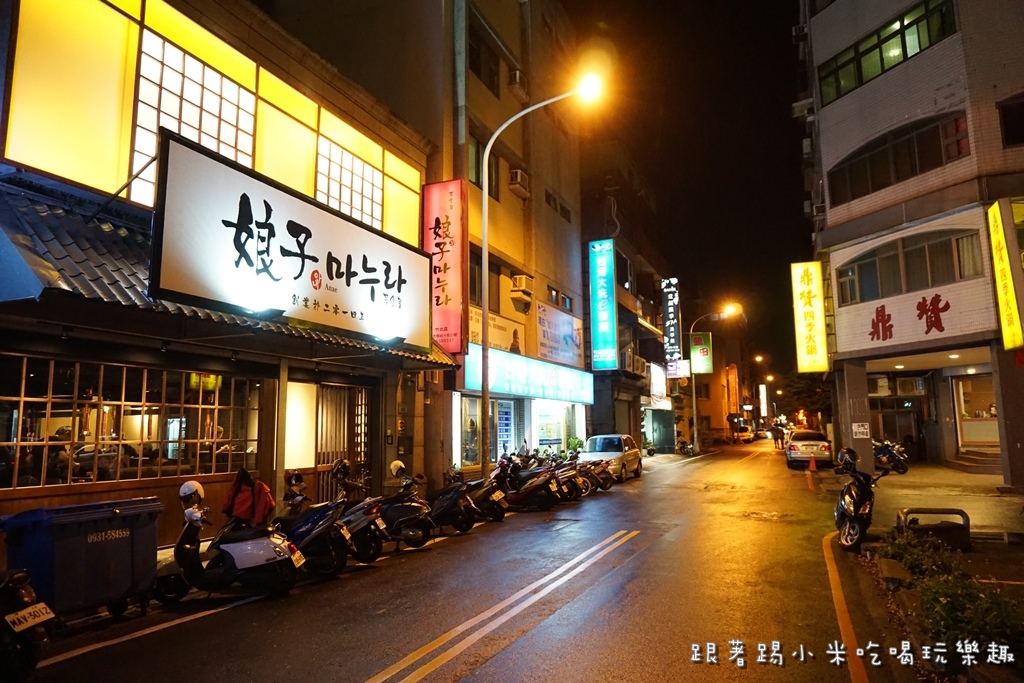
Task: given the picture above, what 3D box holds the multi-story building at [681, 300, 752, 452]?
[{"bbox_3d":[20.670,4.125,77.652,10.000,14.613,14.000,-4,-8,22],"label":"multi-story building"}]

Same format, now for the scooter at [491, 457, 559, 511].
[{"bbox_3d":[0.148,2.970,14.330,1.820,1.130,0.700,-4,-8,22],"label":"scooter"}]

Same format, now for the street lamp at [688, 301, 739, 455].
[{"bbox_3d":[13.201,2.327,44.141,3.199,9.748,0.350,-4,-8,22],"label":"street lamp"}]

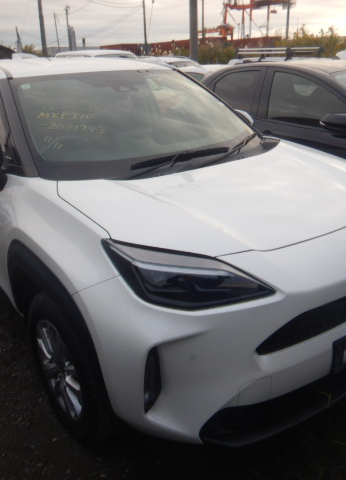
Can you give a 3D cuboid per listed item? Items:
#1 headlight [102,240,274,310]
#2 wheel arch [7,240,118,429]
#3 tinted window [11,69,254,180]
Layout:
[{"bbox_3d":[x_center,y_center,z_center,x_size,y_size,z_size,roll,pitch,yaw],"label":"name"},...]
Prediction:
[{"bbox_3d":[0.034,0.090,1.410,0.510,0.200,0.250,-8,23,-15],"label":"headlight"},{"bbox_3d":[-0.462,0.336,1.788,0.140,0.520,0.910,-17,26,-34],"label":"wheel arch"},{"bbox_3d":[-0.173,-0.672,2.392,1.360,0.140,0.800,-18,59,-34],"label":"tinted window"}]

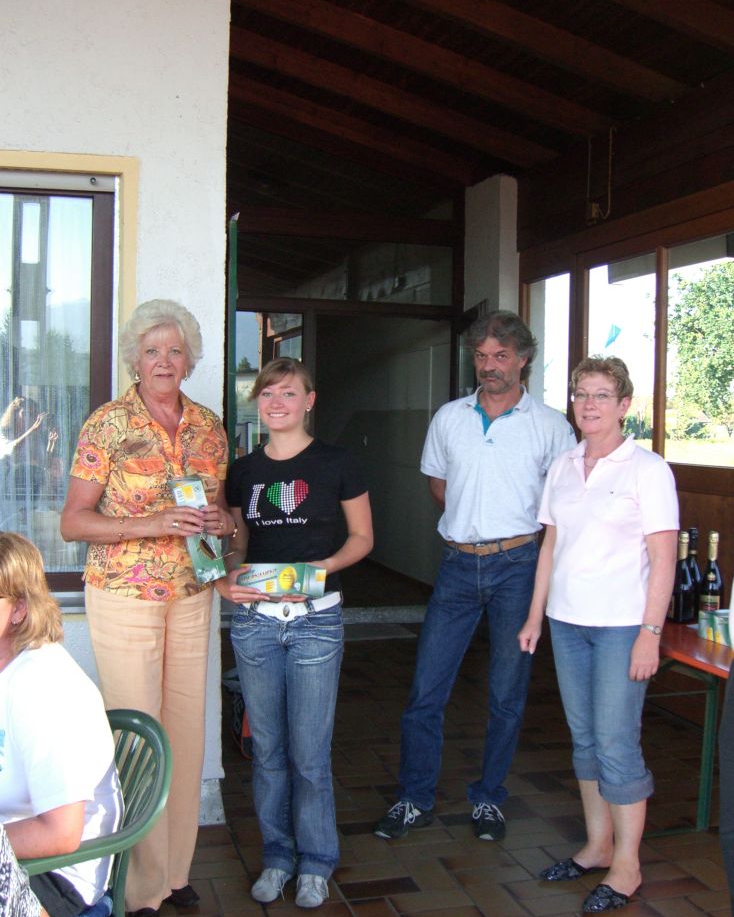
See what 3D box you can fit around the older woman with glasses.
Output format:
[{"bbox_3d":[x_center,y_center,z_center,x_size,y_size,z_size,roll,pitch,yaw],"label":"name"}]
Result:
[{"bbox_3d":[0.742,0.507,3.339,0.470,1.645,0.410,2,2,41],"label":"older woman with glasses"}]

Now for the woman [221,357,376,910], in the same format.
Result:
[{"bbox_3d":[-0.225,0.509,3.293,0.480,1.616,0.370,1,2,-3],"label":"woman"}]

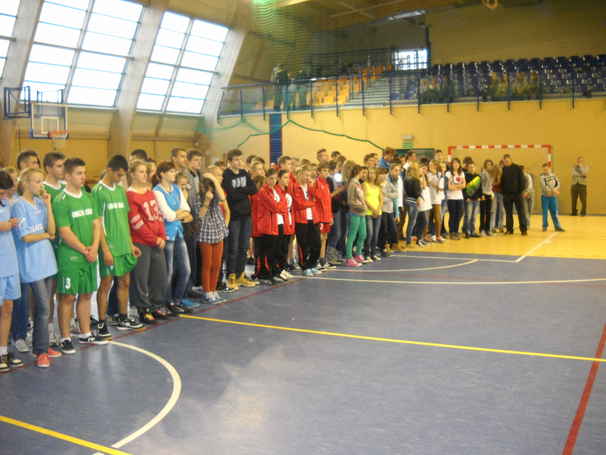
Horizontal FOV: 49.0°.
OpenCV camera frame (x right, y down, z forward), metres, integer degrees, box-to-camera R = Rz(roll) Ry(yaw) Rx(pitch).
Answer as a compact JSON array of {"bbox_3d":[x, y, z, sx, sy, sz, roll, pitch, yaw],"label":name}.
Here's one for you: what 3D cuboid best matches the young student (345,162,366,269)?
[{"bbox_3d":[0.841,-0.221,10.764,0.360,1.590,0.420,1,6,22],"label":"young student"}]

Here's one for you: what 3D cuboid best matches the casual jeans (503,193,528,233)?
[{"bbox_3d":[4.703,-0.348,14.728,0.490,0.970,0.340,4,7,42],"label":"casual jeans"}]

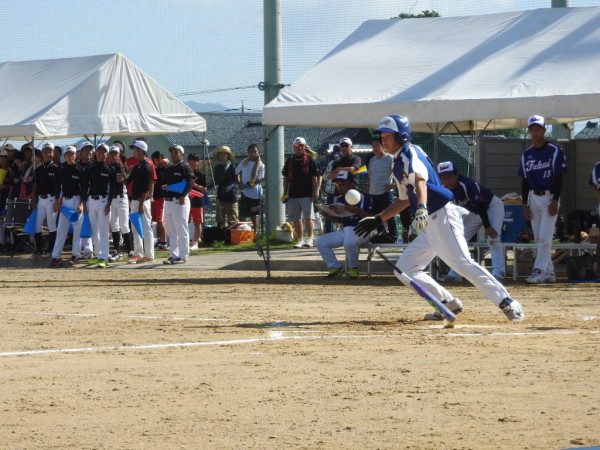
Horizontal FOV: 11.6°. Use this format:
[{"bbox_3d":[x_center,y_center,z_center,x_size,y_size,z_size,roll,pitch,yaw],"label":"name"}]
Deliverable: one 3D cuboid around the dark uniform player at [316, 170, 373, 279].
[{"bbox_3d":[0.489,-0.005,32.400,0.560,1.188,0.750,0,1,37],"label":"dark uniform player"}]

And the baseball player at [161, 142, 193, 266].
[{"bbox_3d":[-1.732,-0.289,42.000,0.500,1.703,0.370,0,1,30],"label":"baseball player"}]

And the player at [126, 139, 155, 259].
[{"bbox_3d":[-2.296,-0.332,42.500,0.340,1.760,0.470,-1,1,-38],"label":"player"}]

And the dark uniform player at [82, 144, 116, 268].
[{"bbox_3d":[-2.858,-0.278,42.000,0.500,1.750,0.350,-1,0,7],"label":"dark uniform player"}]

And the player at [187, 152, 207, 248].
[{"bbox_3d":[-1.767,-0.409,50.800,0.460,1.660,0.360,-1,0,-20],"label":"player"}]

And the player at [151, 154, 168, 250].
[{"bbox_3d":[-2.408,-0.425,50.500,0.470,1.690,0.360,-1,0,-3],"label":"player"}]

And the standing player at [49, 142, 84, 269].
[{"bbox_3d":[-3.235,-0.254,41.000,0.540,1.705,0.380,0,1,12],"label":"standing player"}]

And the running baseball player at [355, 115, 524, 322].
[{"bbox_3d":[1.013,-0.044,21.400,1.200,1.503,0.650,-1,1,-26],"label":"running baseball player"}]

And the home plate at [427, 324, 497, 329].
[{"bbox_3d":[1.047,0.660,19.100,0.432,0.025,0.432,-1,0,1],"label":"home plate"}]

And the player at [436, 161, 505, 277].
[{"bbox_3d":[1.839,-0.046,31.600,0.720,1.282,0.580,-1,1,-44],"label":"player"}]

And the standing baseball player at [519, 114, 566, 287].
[{"bbox_3d":[2.510,-0.264,30.500,0.520,1.749,0.360,0,1,10],"label":"standing baseball player"}]

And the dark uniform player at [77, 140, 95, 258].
[{"bbox_3d":[-3.173,-0.373,44.000,0.500,1.762,0.360,0,1,18],"label":"dark uniform player"}]

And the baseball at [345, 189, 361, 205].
[{"bbox_3d":[0.326,-0.174,18.200,0.097,0.097,0.097,-1,0,0],"label":"baseball"}]

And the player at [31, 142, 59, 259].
[{"bbox_3d":[-3.867,-0.366,44.600,0.480,1.760,0.330,-1,0,9],"label":"player"}]

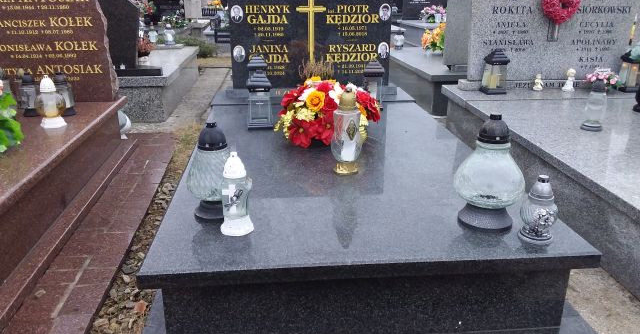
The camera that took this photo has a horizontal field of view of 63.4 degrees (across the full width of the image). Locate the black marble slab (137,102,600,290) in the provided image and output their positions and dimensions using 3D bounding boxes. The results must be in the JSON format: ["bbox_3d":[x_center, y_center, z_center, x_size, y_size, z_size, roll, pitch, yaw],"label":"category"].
[{"bbox_3d":[0.062,-0.043,2.149,1.180,0.038,1.812,-2,20,-5],"label":"black marble slab"}]

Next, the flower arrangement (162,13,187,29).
[{"bbox_3d":[-2.059,-2.061,7.298,0.354,0.183,0.236,-2,20,-5],"label":"flower arrangement"}]

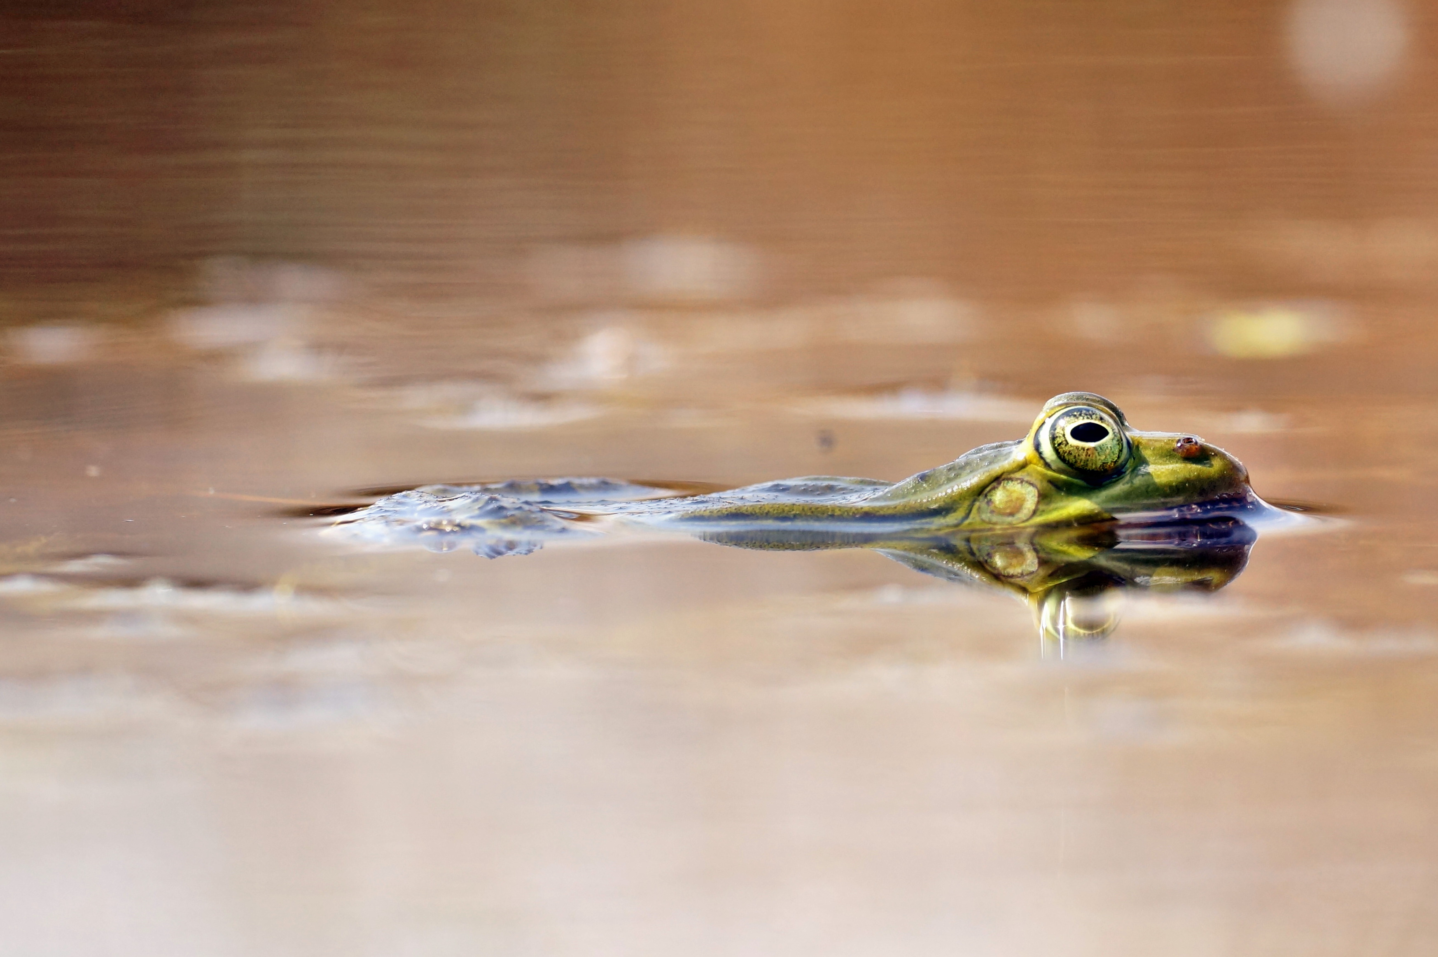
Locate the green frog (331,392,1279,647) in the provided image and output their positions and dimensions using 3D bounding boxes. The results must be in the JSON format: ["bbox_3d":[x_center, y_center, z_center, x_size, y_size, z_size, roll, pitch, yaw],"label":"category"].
[{"bbox_3d":[0.008,0.009,1.150,0.100,0.037,0.058,1,7,9],"label":"green frog"}]

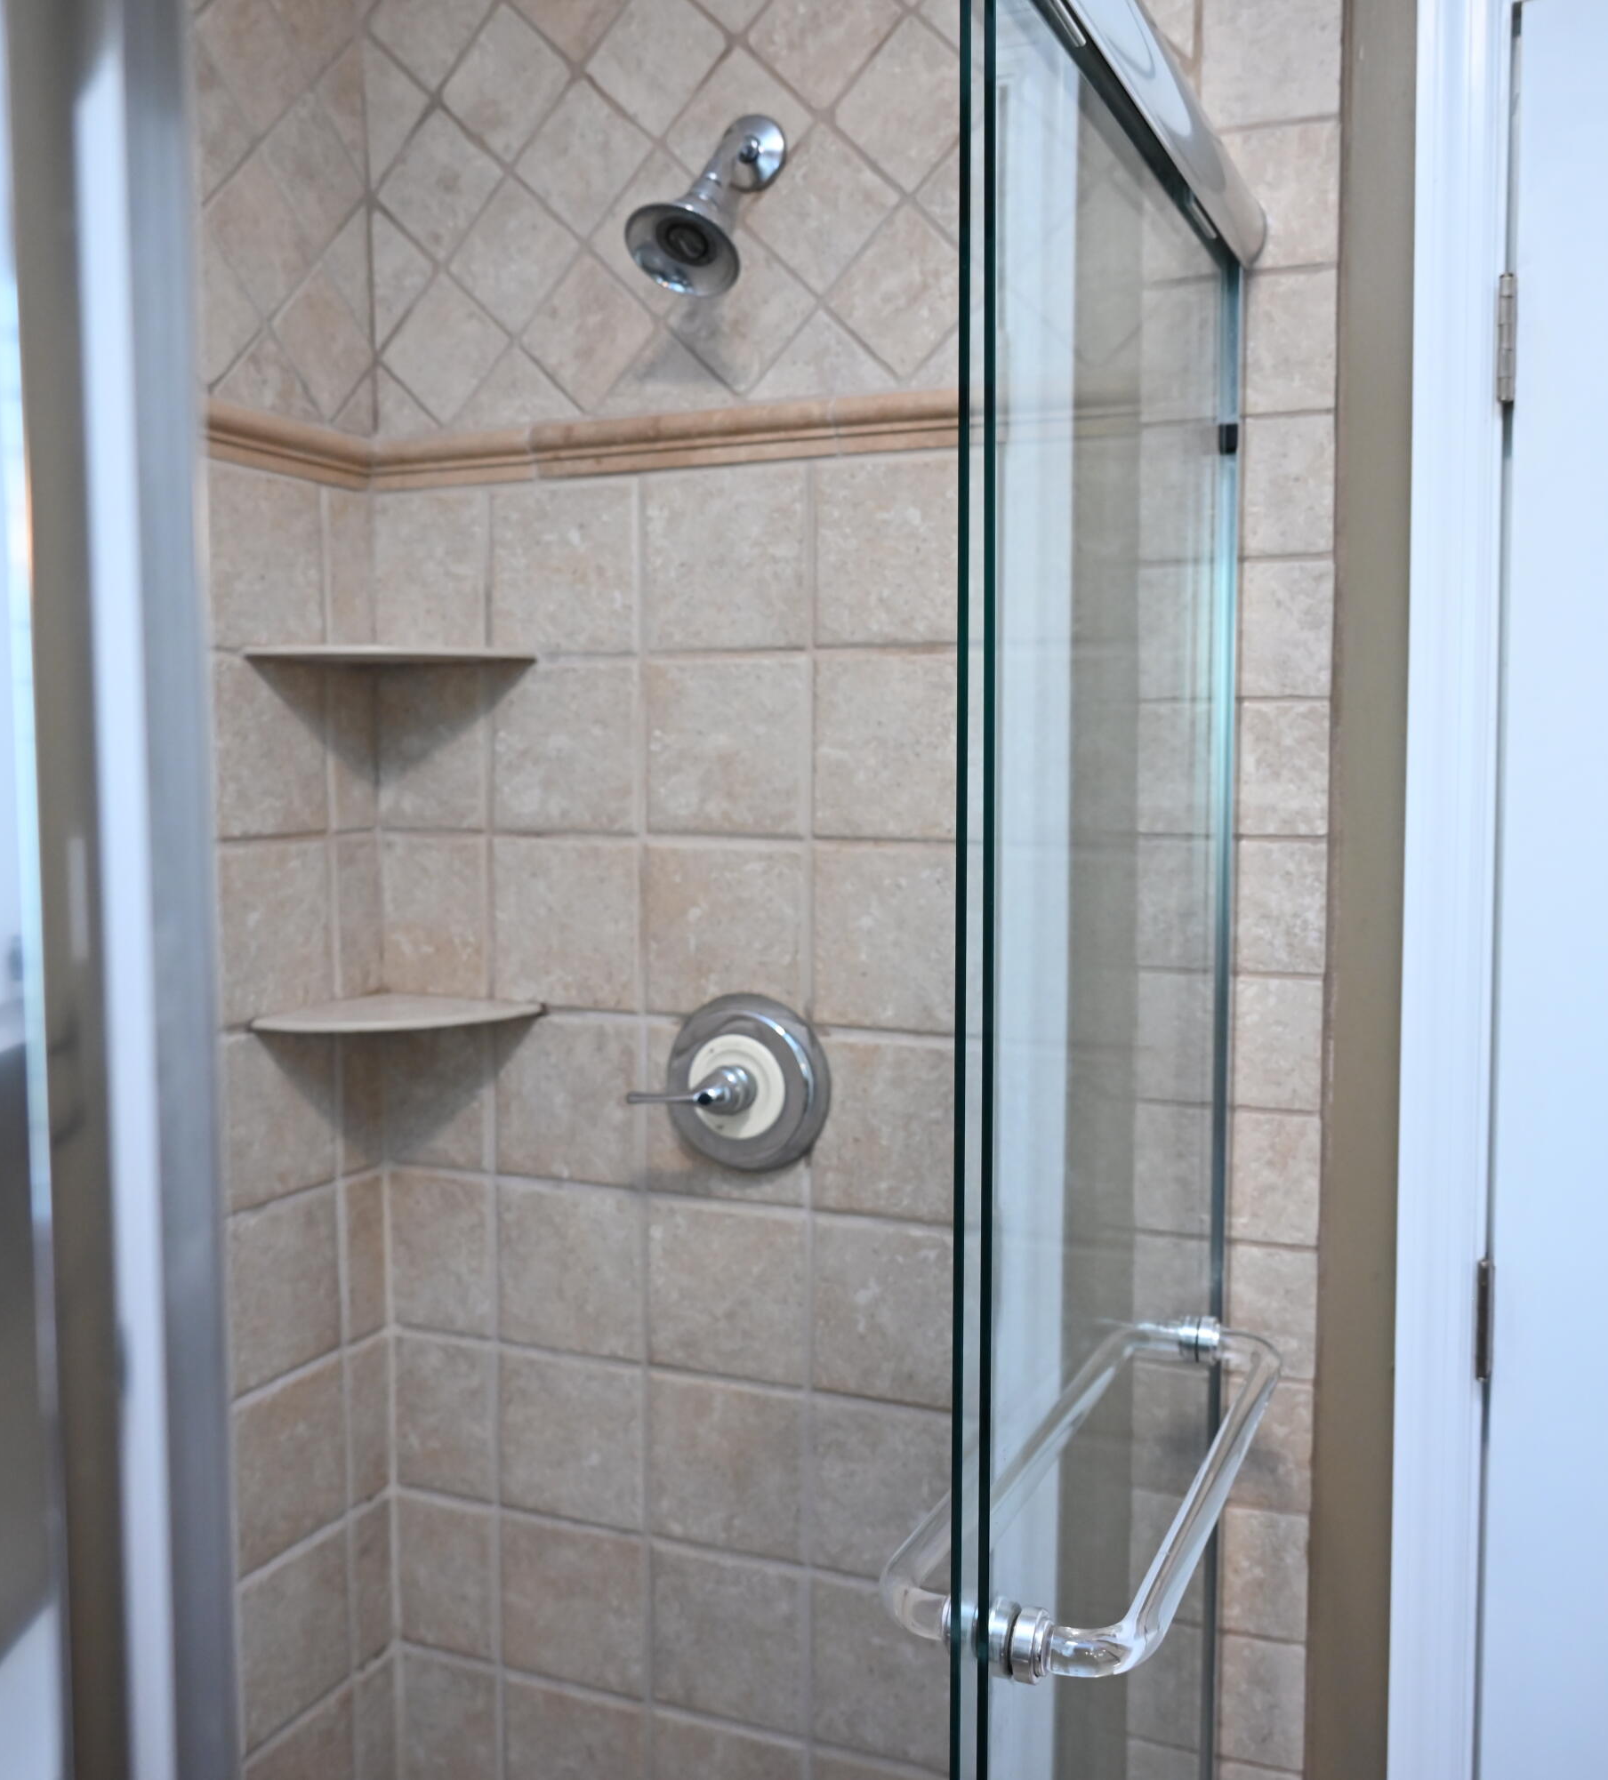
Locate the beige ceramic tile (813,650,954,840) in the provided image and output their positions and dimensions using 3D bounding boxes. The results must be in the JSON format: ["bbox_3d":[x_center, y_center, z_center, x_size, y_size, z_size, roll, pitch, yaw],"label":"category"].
[{"bbox_3d":[0.075,-0.118,1.453,0.143,0.150,0.010,2,5,23],"label":"beige ceramic tile"}]

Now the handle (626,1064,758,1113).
[{"bbox_3d":[-0.094,0.170,1.488,0.095,0.042,0.060,2,5,23],"label":"handle"}]

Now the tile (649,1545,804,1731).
[{"bbox_3d":[-0.068,0.669,1.593,0.153,0.153,0.010,2,5,23],"label":"tile"}]

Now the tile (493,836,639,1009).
[{"bbox_3d":[-0.209,0.029,1.573,0.149,0.149,0.010,2,5,23],"label":"tile"}]

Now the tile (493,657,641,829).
[{"bbox_3d":[-0.211,-0.127,1.574,0.150,0.150,0.010,2,5,23],"label":"tile"}]

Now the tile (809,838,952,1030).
[{"bbox_3d":[0.079,0.041,1.476,0.153,0.153,0.010,2,5,23],"label":"tile"}]

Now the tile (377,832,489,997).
[{"bbox_3d":[-0.334,0.025,1.626,0.110,0.149,0.010,2,5,23],"label":"tile"}]

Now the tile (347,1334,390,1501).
[{"bbox_3d":[-0.407,0.492,1.652,0.010,0.149,0.061,2,5,23],"label":"tile"}]

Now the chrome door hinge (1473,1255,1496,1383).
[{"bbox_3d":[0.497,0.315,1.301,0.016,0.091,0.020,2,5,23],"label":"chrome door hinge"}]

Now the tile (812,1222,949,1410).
[{"bbox_3d":[0.075,0.351,1.490,0.143,0.150,0.010,2,5,23],"label":"tile"}]

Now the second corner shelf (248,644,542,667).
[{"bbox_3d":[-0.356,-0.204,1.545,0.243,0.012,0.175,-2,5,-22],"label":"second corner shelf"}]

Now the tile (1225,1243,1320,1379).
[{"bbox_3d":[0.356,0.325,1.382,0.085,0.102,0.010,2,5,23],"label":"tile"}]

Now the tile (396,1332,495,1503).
[{"bbox_3d":[-0.341,0.500,1.695,0.112,0.153,0.010,2,5,23],"label":"tile"}]

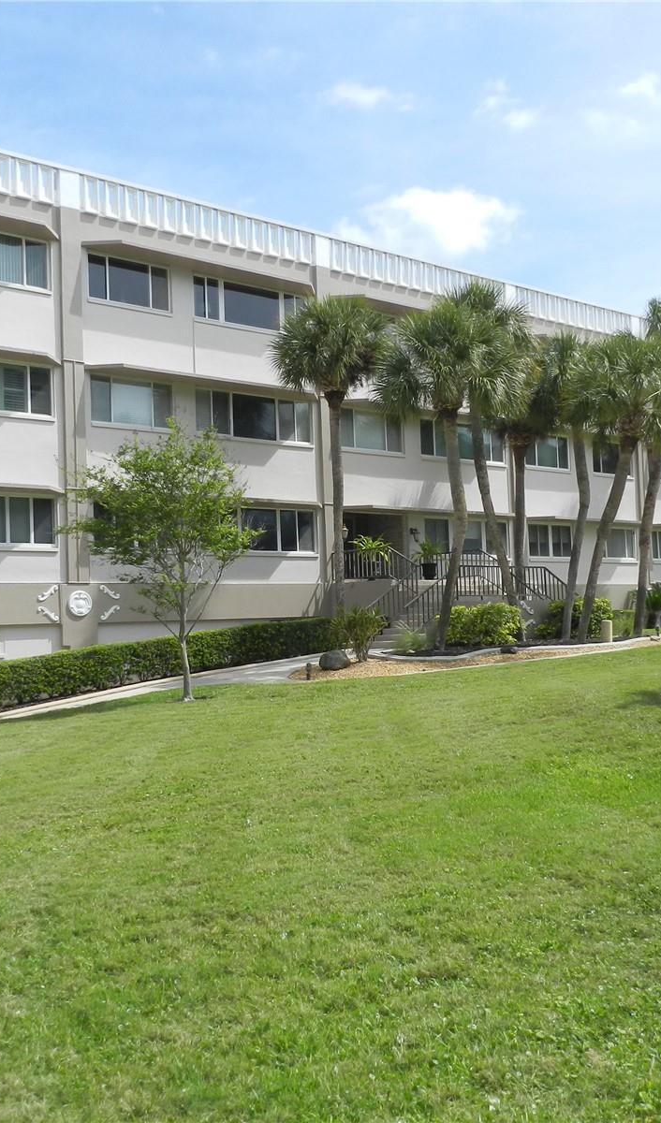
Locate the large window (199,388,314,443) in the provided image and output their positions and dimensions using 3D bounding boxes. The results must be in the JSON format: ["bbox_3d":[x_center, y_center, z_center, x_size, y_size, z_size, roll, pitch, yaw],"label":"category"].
[{"bbox_3d":[-2.015,-3.931,29.476,3.872,1.200,0.140,1,-4,-39],"label":"large window"}]

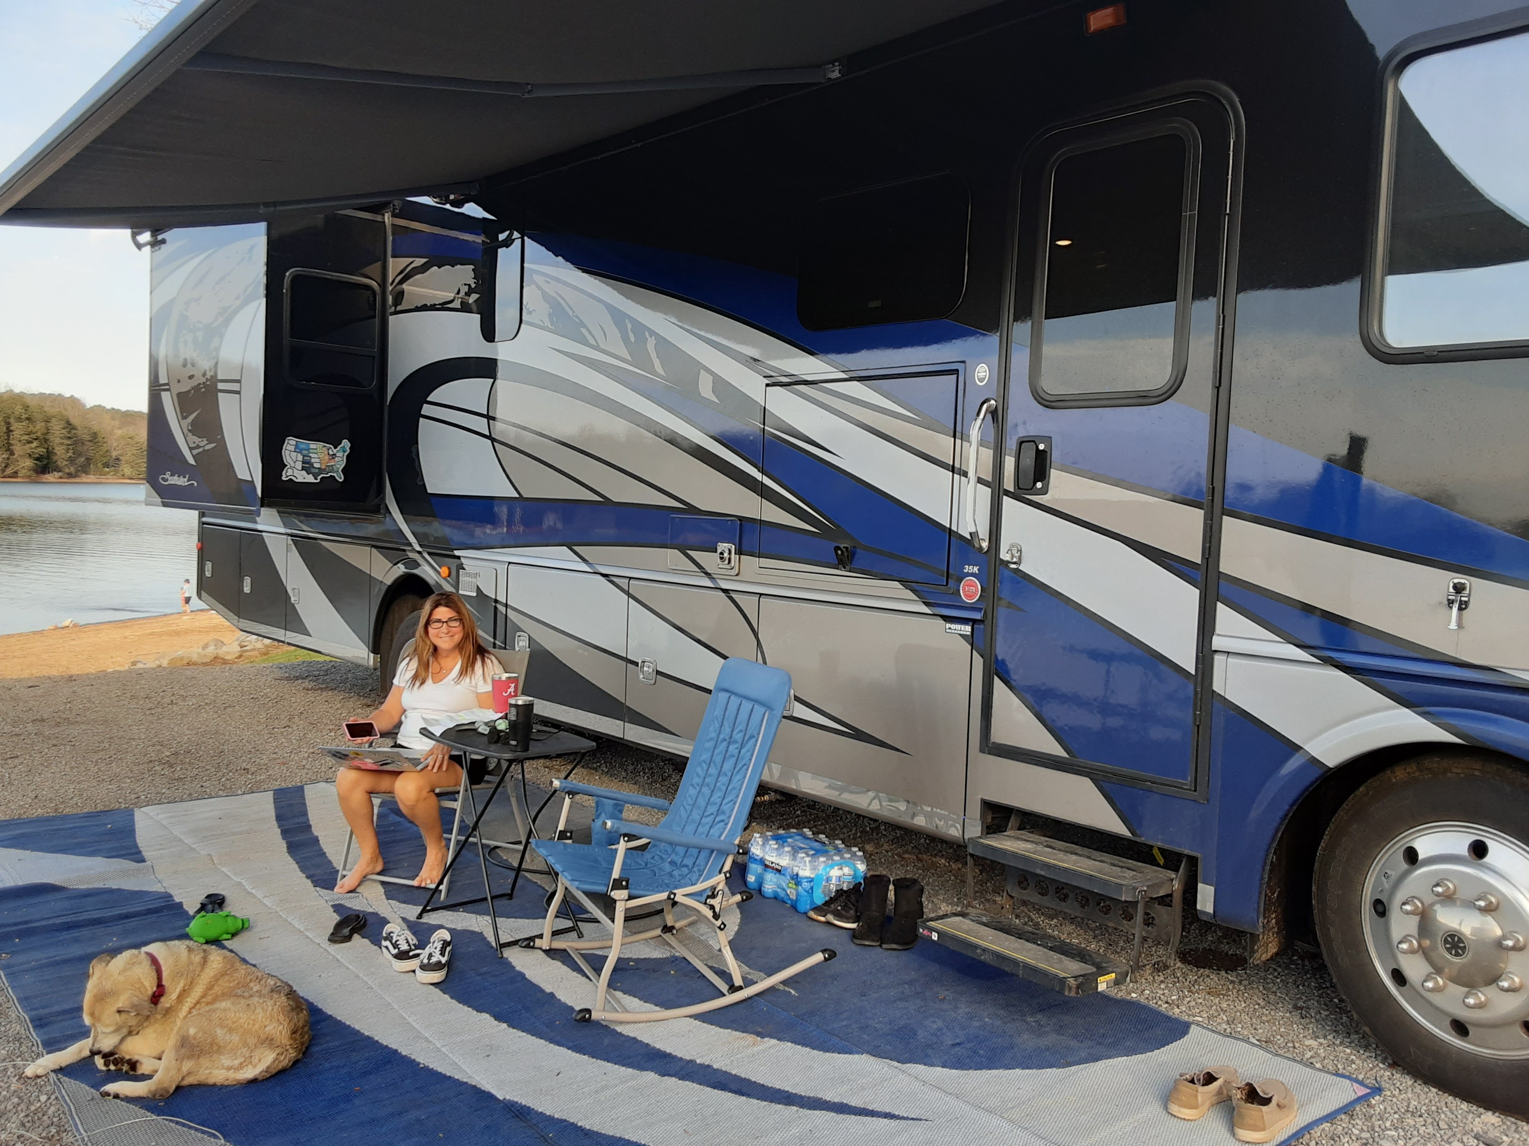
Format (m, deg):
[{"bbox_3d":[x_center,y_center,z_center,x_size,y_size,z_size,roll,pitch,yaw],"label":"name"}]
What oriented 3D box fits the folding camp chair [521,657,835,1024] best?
[{"bbox_3d":[-0.285,0.773,3.909,0.870,0.980,0.650,1,3,-26],"label":"folding camp chair"}]

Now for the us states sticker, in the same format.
[{"bbox_3d":[-2.773,-0.698,7.645,0.430,0.280,0.006,0,4,-41],"label":"us states sticker"}]

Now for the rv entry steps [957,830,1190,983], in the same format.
[{"bbox_3d":[1.002,1.044,3.999,0.340,0.280,0.650,0,4,-41],"label":"rv entry steps"}]

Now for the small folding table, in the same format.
[{"bbox_3d":[-0.900,0.893,4.275,0.390,0.650,0.585,0,4,-41],"label":"small folding table"}]

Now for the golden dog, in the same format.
[{"bbox_3d":[-1.475,1.102,3.170,0.620,0.300,0.460,2,3,-10],"label":"golden dog"}]

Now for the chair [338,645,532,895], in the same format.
[{"bbox_3d":[-1.289,0.727,4.827,0.600,0.890,0.570,3,3,18],"label":"chair"}]

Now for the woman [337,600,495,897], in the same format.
[{"bbox_3d":[-1.324,0.630,4.735,0.520,1.090,0.600,3,3,17],"label":"woman"}]

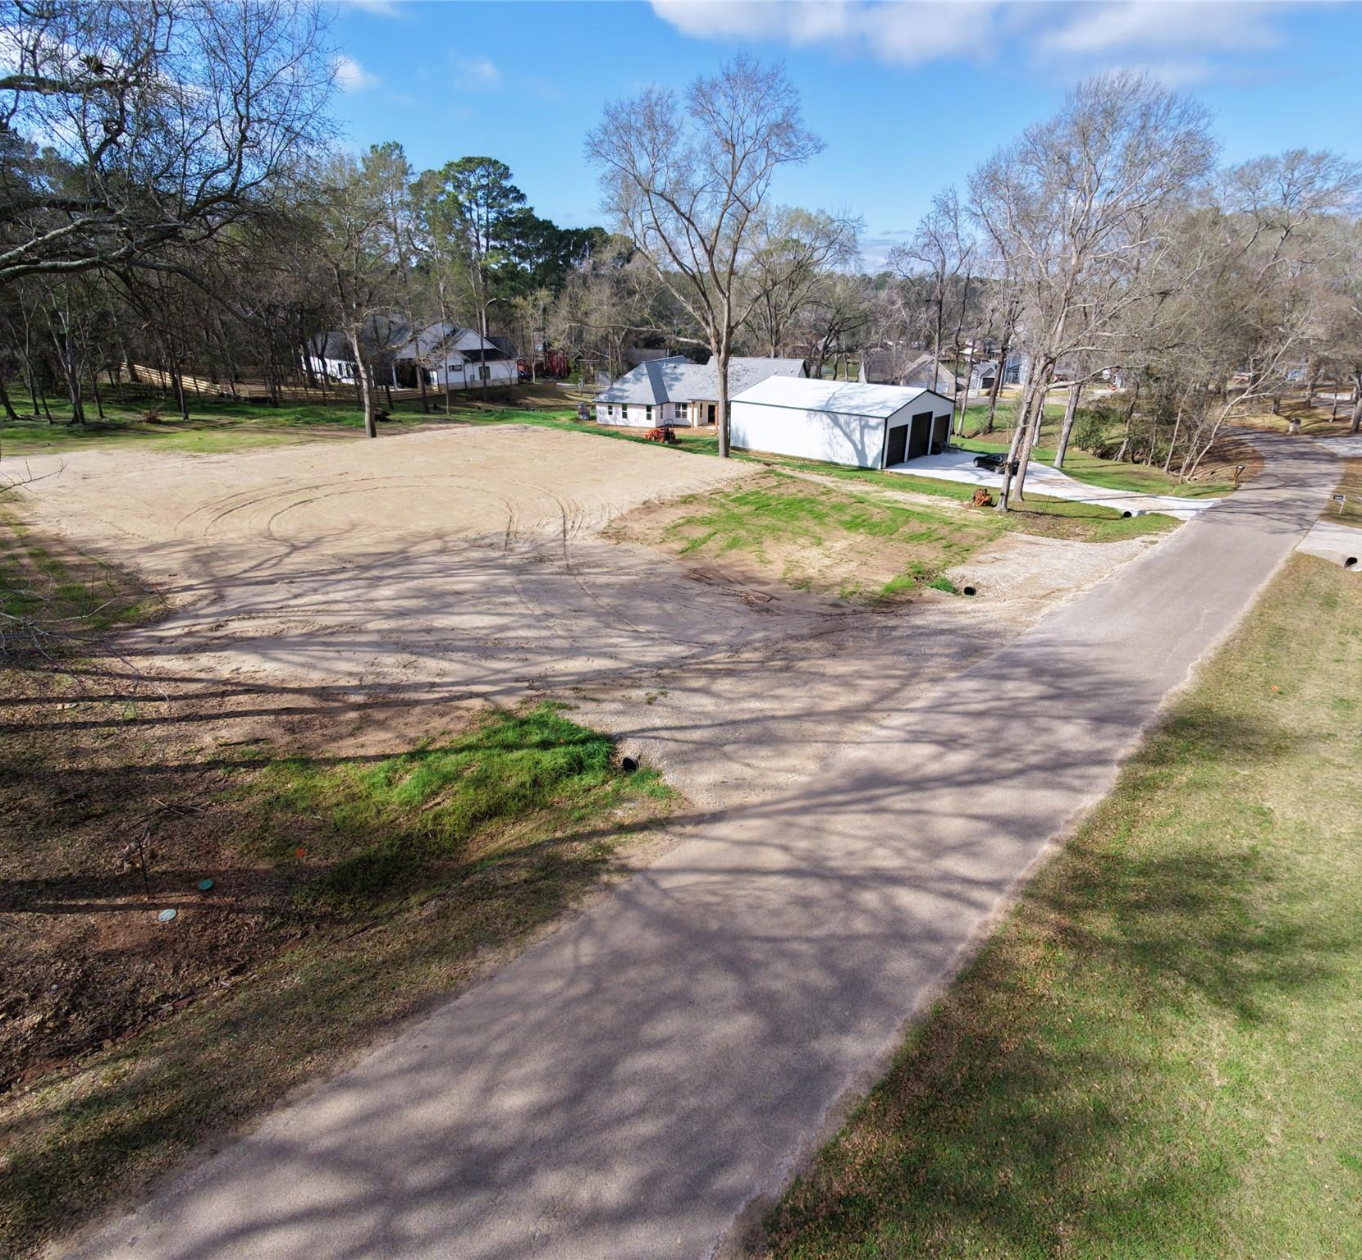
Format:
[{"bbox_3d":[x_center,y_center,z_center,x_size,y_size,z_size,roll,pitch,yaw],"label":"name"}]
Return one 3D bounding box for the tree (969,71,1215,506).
[{"bbox_3d":[22.488,-18.996,46.715,12.420,23.900,11.690,9,26,21],"label":"tree"}]

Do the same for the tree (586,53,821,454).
[{"bbox_3d":[1.738,-27.301,59.555,16.840,27.700,16.000,-1,24,0],"label":"tree"}]

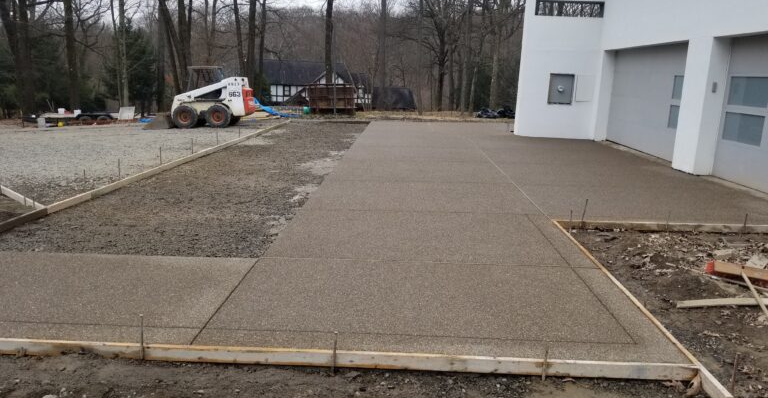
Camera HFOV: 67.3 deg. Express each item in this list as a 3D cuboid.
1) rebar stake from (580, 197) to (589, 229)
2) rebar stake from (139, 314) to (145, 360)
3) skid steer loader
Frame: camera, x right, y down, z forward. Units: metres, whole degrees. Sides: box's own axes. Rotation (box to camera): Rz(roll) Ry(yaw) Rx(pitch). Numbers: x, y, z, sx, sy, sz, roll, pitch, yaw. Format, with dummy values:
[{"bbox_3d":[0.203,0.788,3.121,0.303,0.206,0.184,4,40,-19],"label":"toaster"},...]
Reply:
[{"bbox_3d":[2.360,0.176,6.781,0.017,0.356,0.017,8,12,1],"label":"rebar stake"},{"bbox_3d":[-1.464,0.838,3.495,0.017,0.297,0.017,4,12,1],"label":"rebar stake"},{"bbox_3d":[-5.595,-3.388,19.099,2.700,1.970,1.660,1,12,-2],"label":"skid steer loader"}]

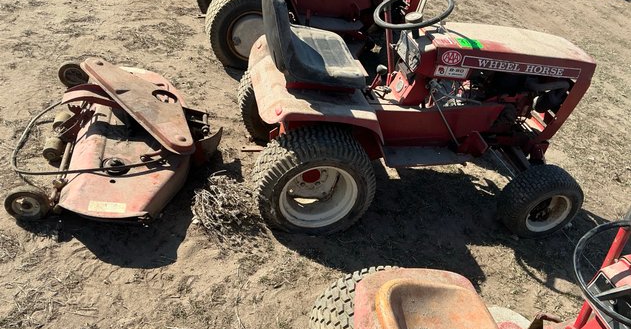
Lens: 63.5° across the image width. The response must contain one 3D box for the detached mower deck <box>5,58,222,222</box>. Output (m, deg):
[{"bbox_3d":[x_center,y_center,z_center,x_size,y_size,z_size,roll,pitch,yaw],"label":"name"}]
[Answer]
[{"bbox_3d":[-0.945,-0.196,2.546,0.890,0.320,1.240,1,37,-15],"label":"detached mower deck"}]

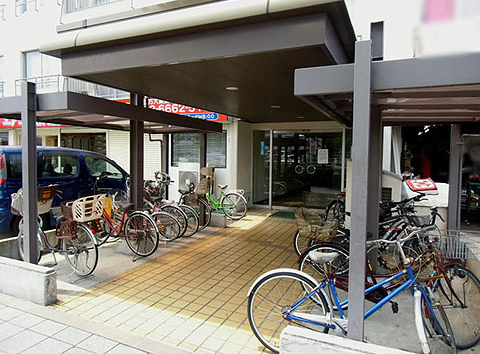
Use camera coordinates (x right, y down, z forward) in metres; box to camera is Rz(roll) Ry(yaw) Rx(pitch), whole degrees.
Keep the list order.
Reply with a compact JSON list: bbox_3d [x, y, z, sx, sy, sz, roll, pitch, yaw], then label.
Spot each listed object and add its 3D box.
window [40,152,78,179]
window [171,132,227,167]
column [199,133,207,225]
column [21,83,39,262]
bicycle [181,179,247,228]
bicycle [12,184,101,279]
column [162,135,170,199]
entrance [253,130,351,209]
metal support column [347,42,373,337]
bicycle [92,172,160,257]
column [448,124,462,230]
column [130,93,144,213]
[{"bbox_3d":[-3.667,-0.221,6.791,0.070,0.420,0.870,2,4,24],"label":"window"},{"bbox_3d":[-1.110,-0.741,8.982,1.730,0.969,0.100,2,4,24],"label":"window"},{"bbox_3d":[-0.765,-0.024,6.975,0.101,2.114,0.097,2,4,24],"label":"column"},{"bbox_3d":[-2.339,0.108,3.719,0.100,2.270,0.100,2,4,24],"label":"column"},{"bbox_3d":[-0.619,0.512,8.145,1.750,1.030,0.550,2,4,18],"label":"bicycle"},{"bbox_3d":[-2.419,0.670,4.305,1.760,1.050,0.560,3,4,27],"label":"bicycle"},{"bbox_3d":[-1.635,-0.049,7.424,0.101,2.084,0.097,2,4,24],"label":"column"},{"bbox_3d":[1.599,-0.185,9.338,2.680,2.310,0.200,2,4,24],"label":"entrance"},{"bbox_3d":[0.830,0.236,2.304,0.100,2.270,0.100,2,4,24],"label":"metal support column"},{"bbox_3d":[-1.910,0.619,5.075,1.720,1.060,0.560,3,4,26],"label":"bicycle"},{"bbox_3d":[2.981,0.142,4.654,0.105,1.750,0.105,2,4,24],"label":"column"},{"bbox_3d":[-1.792,-0.190,5.780,0.157,2.582,0.162,2,4,24],"label":"column"}]

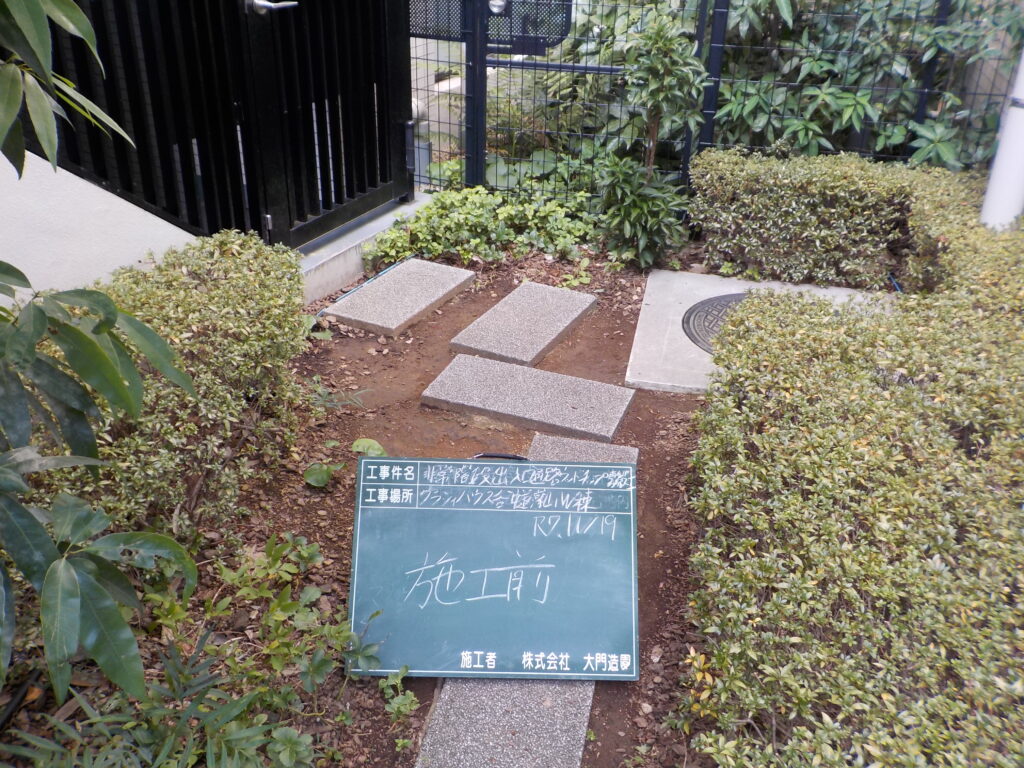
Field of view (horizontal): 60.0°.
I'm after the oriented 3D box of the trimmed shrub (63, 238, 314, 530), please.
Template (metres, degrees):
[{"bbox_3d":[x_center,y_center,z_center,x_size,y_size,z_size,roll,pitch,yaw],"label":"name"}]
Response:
[{"bbox_3d":[-0.926,-0.076,2.521,0.620,0.440,1.000,4,28,5],"label":"trimmed shrub"}]

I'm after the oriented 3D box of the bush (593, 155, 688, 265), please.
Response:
[{"bbox_3d":[0.574,-0.795,3.850,0.400,0.460,0.380,6,28,8],"label":"bush"}]

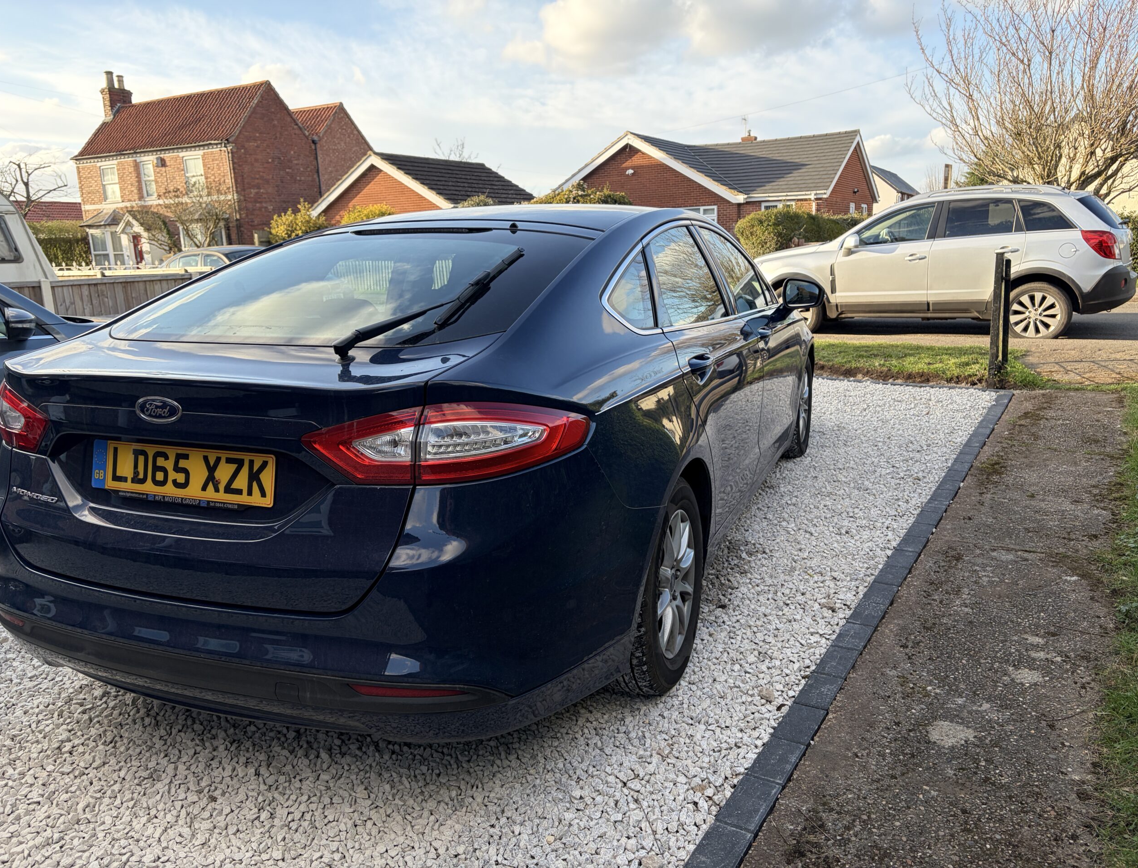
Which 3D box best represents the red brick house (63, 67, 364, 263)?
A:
[{"bbox_3d":[-13.250,-9.963,33.928,8.400,8.200,8.100,4,15,27],"label":"red brick house"}]

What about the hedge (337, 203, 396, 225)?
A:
[{"bbox_3d":[-5.657,-5.231,24.808,1.850,2.550,1.450,4,14,28],"label":"hedge"}]

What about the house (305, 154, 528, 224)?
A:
[{"bbox_3d":[-4.548,-7.388,30.378,5.700,4.320,6.450,4,14,28],"label":"house"}]

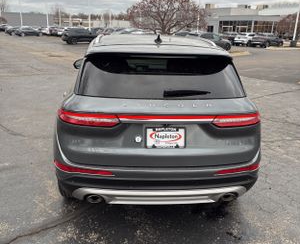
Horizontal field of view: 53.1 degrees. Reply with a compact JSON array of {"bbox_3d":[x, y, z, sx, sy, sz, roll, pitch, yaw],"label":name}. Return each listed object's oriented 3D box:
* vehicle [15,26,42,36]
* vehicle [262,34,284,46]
[{"bbox_3d":[-18.653,-13.977,46.500,4.800,1.460,1.850,-12,22,-38],"label":"vehicle"},{"bbox_3d":[15.737,-10.539,38.749,4.700,1.680,1.900,-14,24,-42],"label":"vehicle"}]

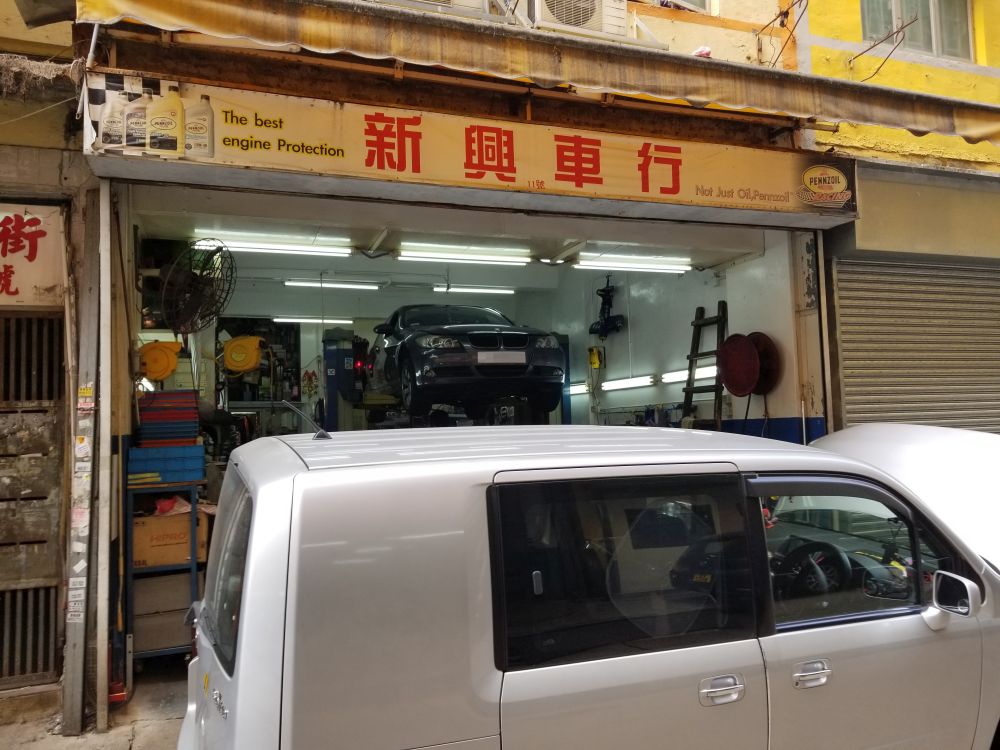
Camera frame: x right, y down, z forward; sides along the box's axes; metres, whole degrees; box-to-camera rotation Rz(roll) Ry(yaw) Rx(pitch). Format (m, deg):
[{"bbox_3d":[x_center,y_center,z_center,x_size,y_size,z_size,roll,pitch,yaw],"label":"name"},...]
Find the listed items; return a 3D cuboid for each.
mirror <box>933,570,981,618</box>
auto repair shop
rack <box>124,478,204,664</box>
[{"bbox_3d":[1.713,0.815,2.794,0.085,0.140,0.200,-1,-4,-5],"label":"mirror"},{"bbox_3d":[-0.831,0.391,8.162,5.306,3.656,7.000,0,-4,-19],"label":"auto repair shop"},{"bbox_3d":[-2.379,1.418,5.395,0.476,1.270,0.500,0,-4,-19],"label":"rack"}]

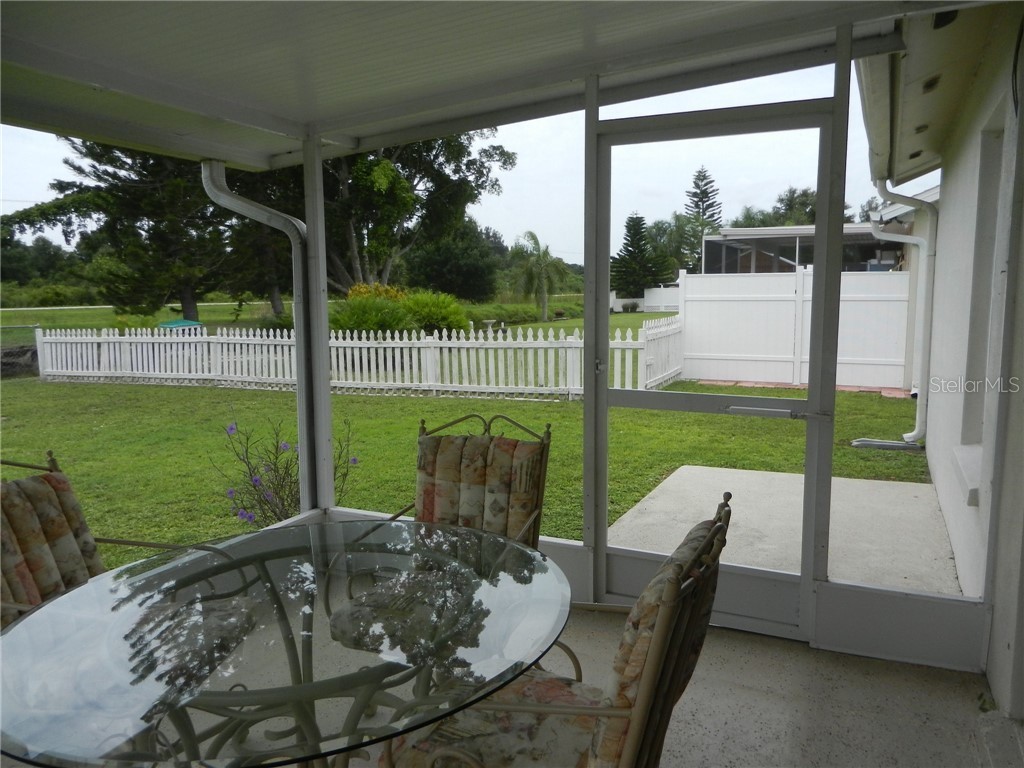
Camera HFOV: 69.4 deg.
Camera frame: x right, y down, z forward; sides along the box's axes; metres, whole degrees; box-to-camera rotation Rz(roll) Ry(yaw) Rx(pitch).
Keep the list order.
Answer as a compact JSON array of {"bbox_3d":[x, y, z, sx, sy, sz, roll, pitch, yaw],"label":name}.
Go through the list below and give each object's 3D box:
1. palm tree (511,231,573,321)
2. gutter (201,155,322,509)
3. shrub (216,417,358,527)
[{"bbox_3d":[1.597,-5.800,40.097,3.300,4.950,3.300,0,7,0],"label":"palm tree"},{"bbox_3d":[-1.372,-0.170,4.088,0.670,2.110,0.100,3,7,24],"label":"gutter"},{"bbox_3d":[-1.335,0.586,4.550,0.800,0.700,0.700,0,7,0],"label":"shrub"}]

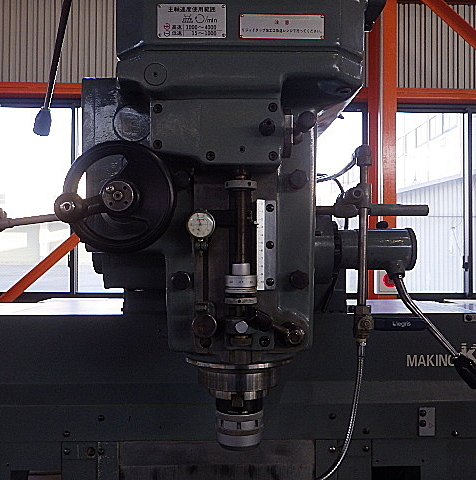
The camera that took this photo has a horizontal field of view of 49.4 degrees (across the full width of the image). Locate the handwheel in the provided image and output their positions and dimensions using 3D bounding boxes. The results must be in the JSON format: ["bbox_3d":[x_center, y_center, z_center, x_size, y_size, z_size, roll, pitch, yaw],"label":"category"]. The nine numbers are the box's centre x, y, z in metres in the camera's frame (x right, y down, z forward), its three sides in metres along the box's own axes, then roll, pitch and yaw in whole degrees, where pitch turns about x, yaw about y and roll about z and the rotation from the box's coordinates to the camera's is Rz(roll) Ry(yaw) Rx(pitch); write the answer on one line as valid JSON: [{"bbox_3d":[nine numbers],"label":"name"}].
[{"bbox_3d":[-0.133,-0.049,0.566,0.129,0.128,0.085,0,-1,-1],"label":"handwheel"}]

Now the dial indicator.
[{"bbox_3d":[-0.045,-0.019,0.635,0.036,0.036,0.021,0,-1,-1],"label":"dial indicator"}]

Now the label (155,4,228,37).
[{"bbox_3d":[-0.053,-0.253,0.597,0.080,0.040,0.002,0,-1,-1],"label":"label"}]

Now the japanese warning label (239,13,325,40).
[{"bbox_3d":[0.051,-0.248,0.601,0.100,0.030,0.002,0,-1,-1],"label":"japanese warning label"}]

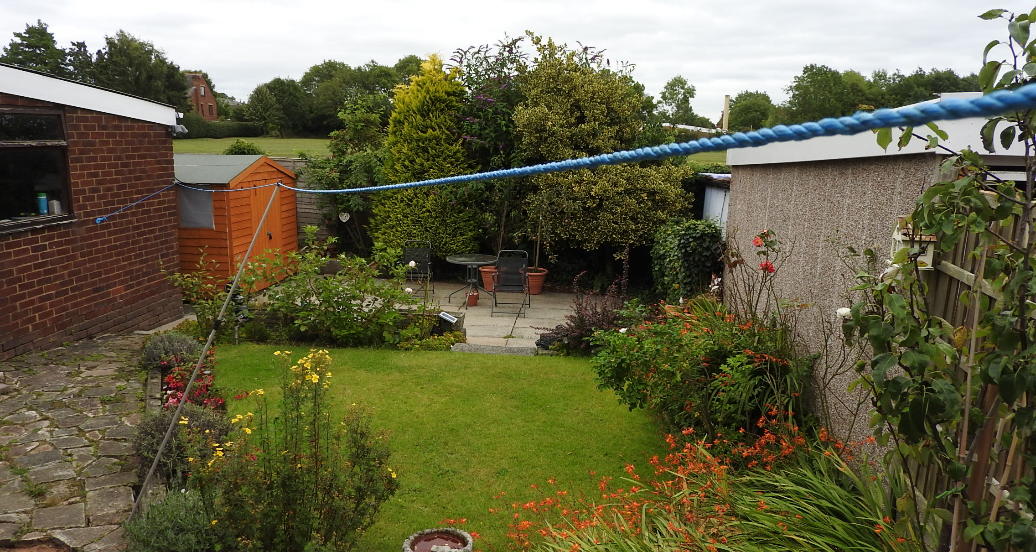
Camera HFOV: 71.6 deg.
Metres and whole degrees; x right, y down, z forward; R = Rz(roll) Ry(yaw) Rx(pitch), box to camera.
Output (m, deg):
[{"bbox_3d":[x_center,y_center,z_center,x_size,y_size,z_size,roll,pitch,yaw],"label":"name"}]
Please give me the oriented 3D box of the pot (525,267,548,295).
[{"bbox_3d":[0.265,0.099,11.753,0.465,0.380,0.465,2,11,0],"label":"pot"}]

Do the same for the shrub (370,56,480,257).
[{"bbox_3d":[-1.633,-1.919,12.780,2.000,3.831,1.800,2,11,0],"label":"shrub"}]

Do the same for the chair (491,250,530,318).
[{"bbox_3d":[-0.089,0.096,10.387,0.530,0.880,0.640,3,11,5],"label":"chair"}]

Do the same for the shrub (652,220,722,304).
[{"bbox_3d":[2.792,-0.248,11.681,1.050,1.250,1.000,2,11,0],"label":"shrub"}]

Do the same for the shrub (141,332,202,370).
[{"bbox_3d":[-3.161,0.642,6.528,0.550,0.310,0.530,2,11,0],"label":"shrub"}]

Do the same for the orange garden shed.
[{"bbox_3d":[-4.979,-0.906,11.509,2.100,2.081,2.264,3,11,5],"label":"orange garden shed"}]

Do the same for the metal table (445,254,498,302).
[{"bbox_3d":[-0.668,0.086,10.791,0.775,0.710,0.775,2,11,0],"label":"metal table"}]

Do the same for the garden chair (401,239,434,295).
[{"bbox_3d":[-1.598,-0.105,11.177,0.530,0.880,0.640,2,11,1],"label":"garden chair"}]

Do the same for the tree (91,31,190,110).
[{"bbox_3d":[-37.682,-19.568,71.036,9.600,10.200,9.000,2,11,0],"label":"tree"}]

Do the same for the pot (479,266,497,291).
[{"bbox_3d":[-0.398,0.054,11.902,0.465,0.370,0.465,2,11,0],"label":"pot"}]

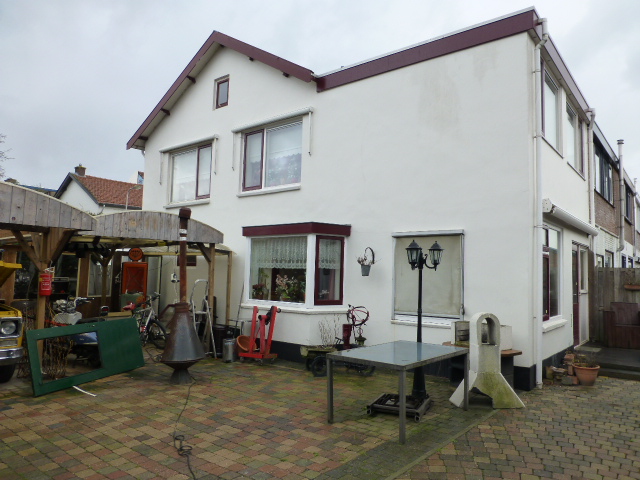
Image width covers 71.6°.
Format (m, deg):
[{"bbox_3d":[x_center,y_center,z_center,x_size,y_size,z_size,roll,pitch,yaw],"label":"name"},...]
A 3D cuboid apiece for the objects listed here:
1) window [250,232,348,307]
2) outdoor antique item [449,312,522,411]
[{"bbox_3d":[-0.533,0.663,9.340,2.190,1.390,0.620,-2,-6,39],"label":"window"},{"bbox_3d":[2.202,1.569,5.856,0.860,1.170,0.320,2,-3,-4],"label":"outdoor antique item"}]

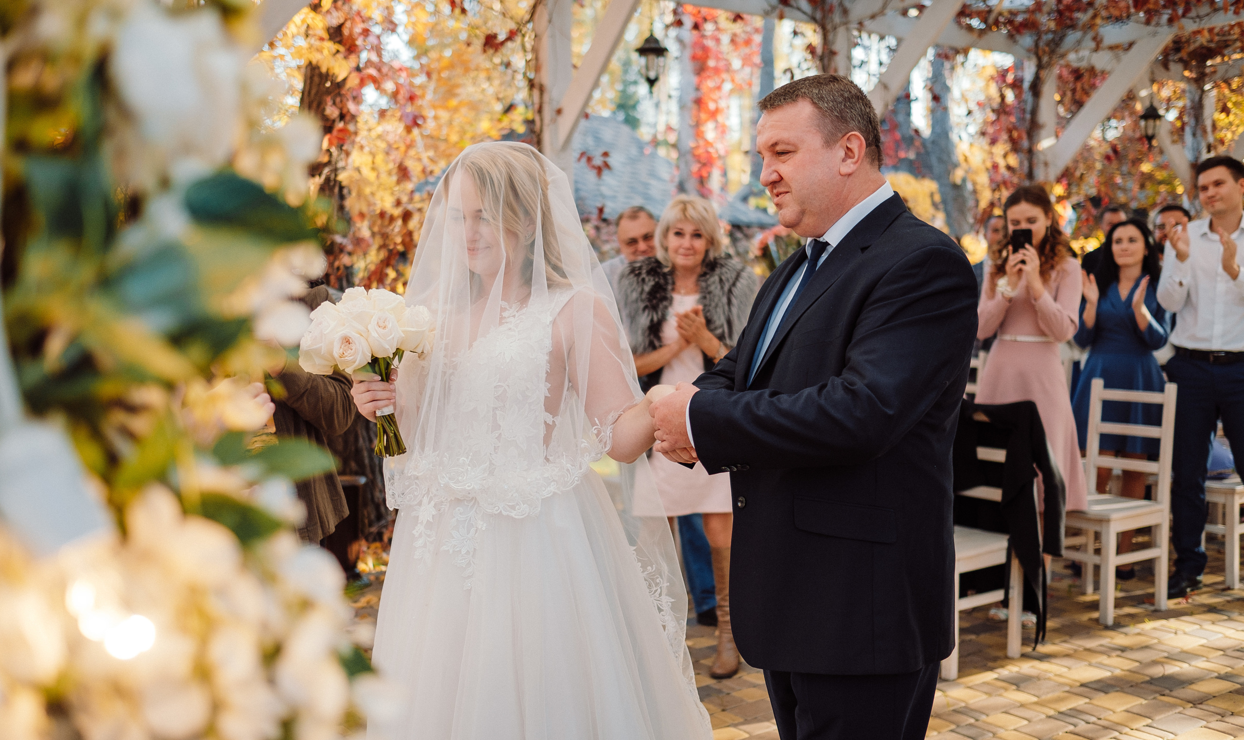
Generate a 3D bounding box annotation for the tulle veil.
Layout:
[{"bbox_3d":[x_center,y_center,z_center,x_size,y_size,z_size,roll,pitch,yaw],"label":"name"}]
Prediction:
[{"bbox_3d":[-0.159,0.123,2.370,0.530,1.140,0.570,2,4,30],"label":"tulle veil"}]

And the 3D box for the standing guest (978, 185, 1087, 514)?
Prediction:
[{"bbox_3d":[1.643,0.142,4.897,0.485,1.752,0.426,1,4,21],"label":"standing guest"}]

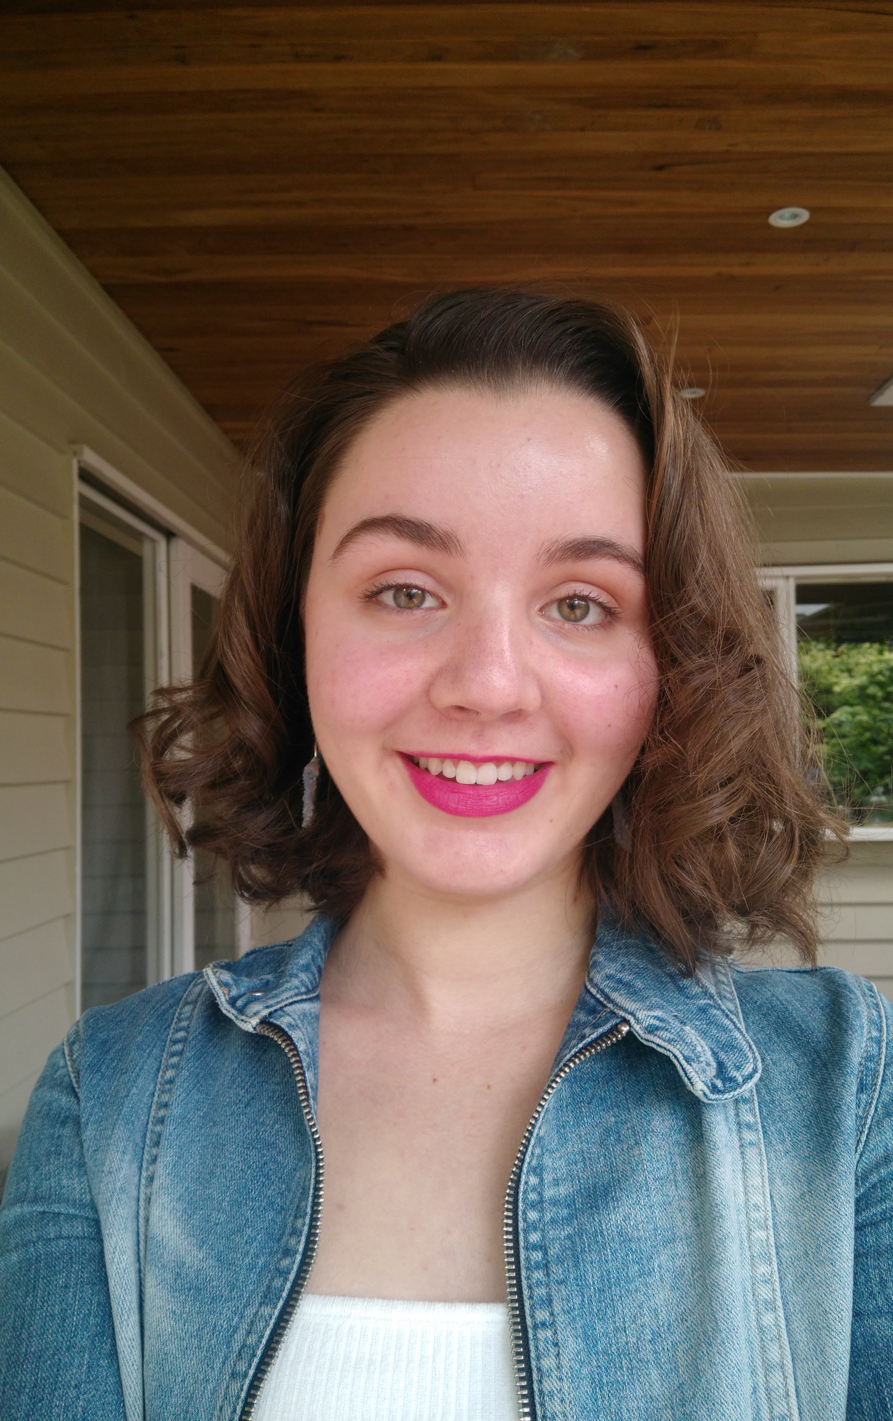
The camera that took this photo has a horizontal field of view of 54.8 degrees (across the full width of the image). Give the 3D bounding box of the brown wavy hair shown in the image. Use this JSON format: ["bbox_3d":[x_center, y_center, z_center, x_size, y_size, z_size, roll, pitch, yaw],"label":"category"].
[{"bbox_3d":[0.018,-0.029,0.424,0.310,0.285,0.200,2,-2,-2],"label":"brown wavy hair"}]

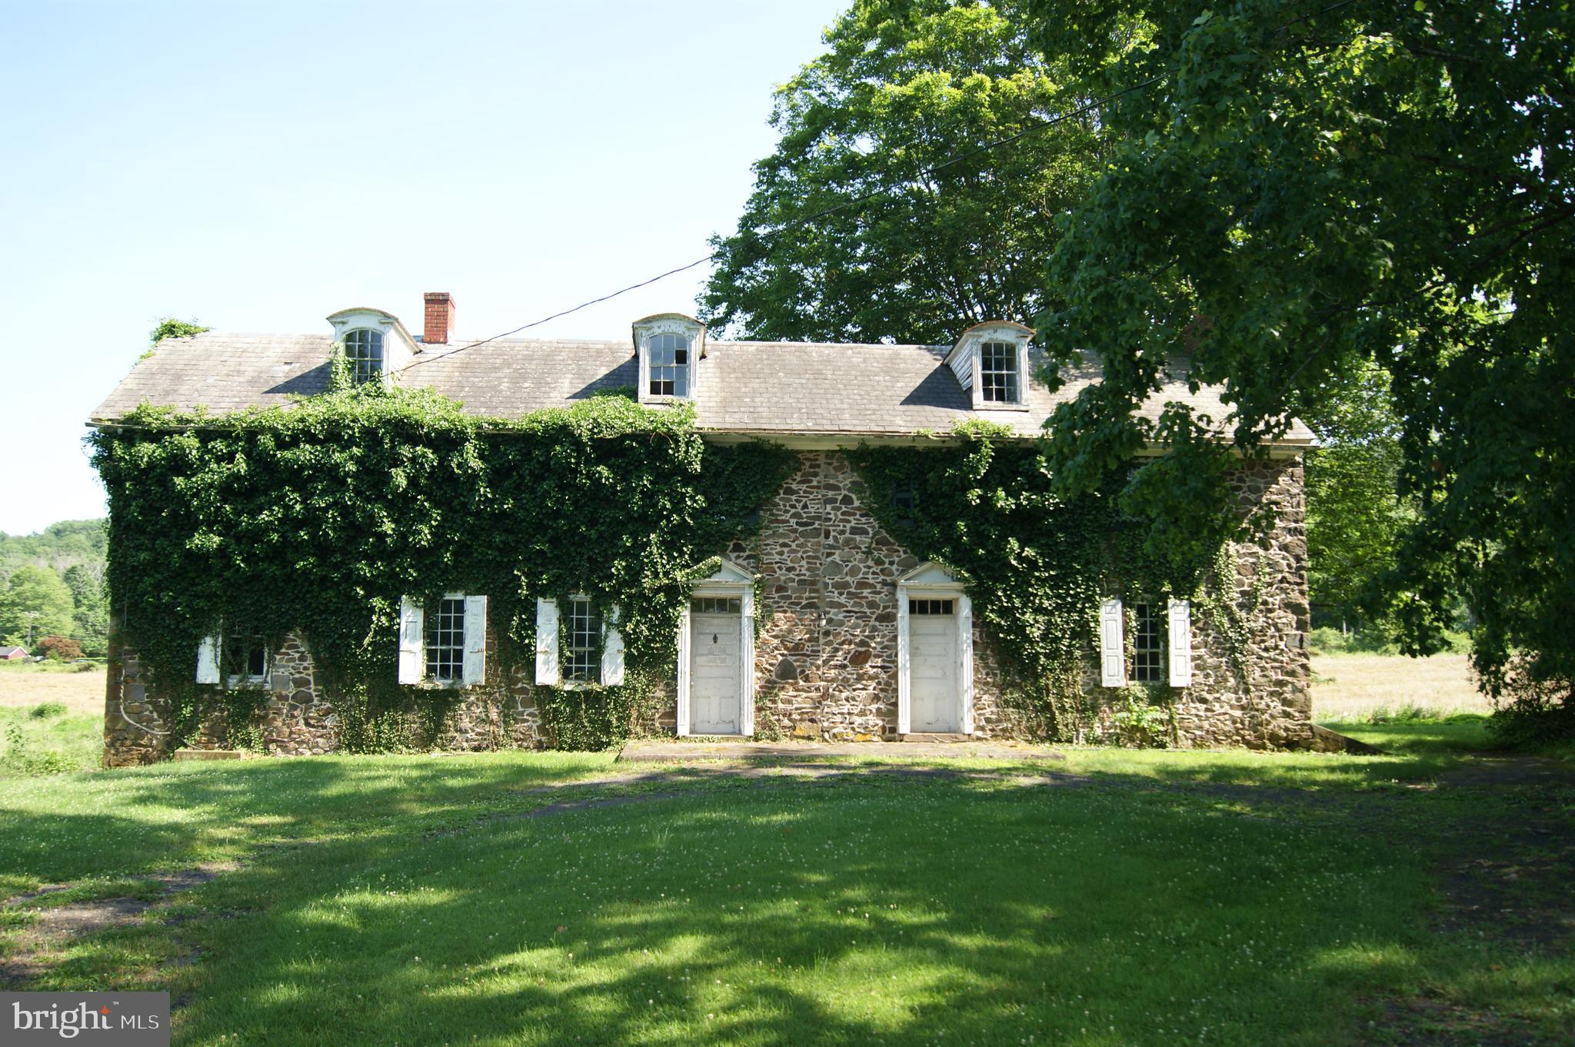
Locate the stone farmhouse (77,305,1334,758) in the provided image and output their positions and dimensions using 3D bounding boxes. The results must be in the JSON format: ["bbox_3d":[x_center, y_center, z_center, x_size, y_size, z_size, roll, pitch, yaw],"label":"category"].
[{"bbox_3d":[-1.265,0.003,23.236,20.850,8.550,6.400,1,-6,-4],"label":"stone farmhouse"}]

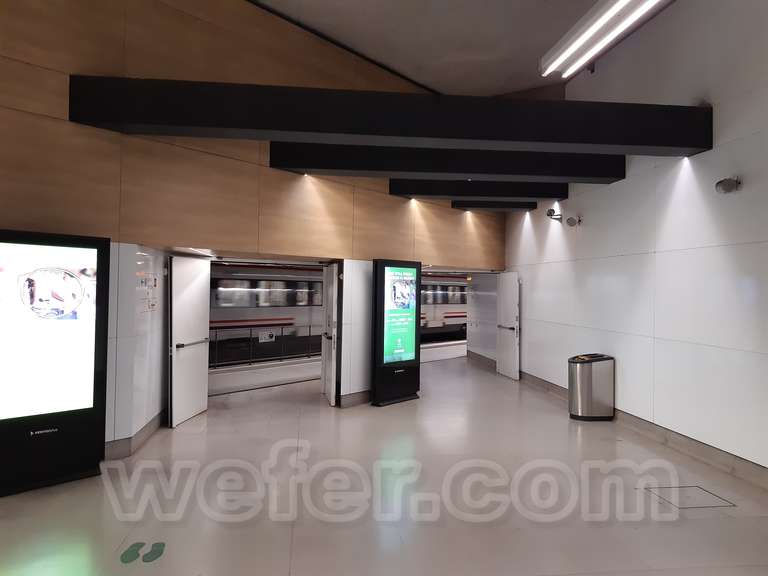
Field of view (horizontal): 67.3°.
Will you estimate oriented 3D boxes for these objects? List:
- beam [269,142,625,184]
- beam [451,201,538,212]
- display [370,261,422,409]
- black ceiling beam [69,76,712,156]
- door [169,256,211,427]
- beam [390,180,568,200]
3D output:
[{"bbox_3d":[0.847,-1.664,7.524,4.560,0.423,0.400,1,0,-6],"label":"beam"},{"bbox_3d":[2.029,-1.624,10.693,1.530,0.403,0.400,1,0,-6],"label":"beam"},{"bbox_3d":[0.195,0.661,8.792,0.185,2.140,1.010,1,0,40],"label":"display"},{"bbox_3d":[0.211,-1.682,5.766,6.230,0.425,0.395,1,0,-6],"label":"black ceiling beam"},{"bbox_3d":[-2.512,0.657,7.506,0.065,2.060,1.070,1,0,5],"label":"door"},{"bbox_3d":[1.524,-1.645,9.324,2.840,0.418,0.400,1,0,-6],"label":"beam"}]

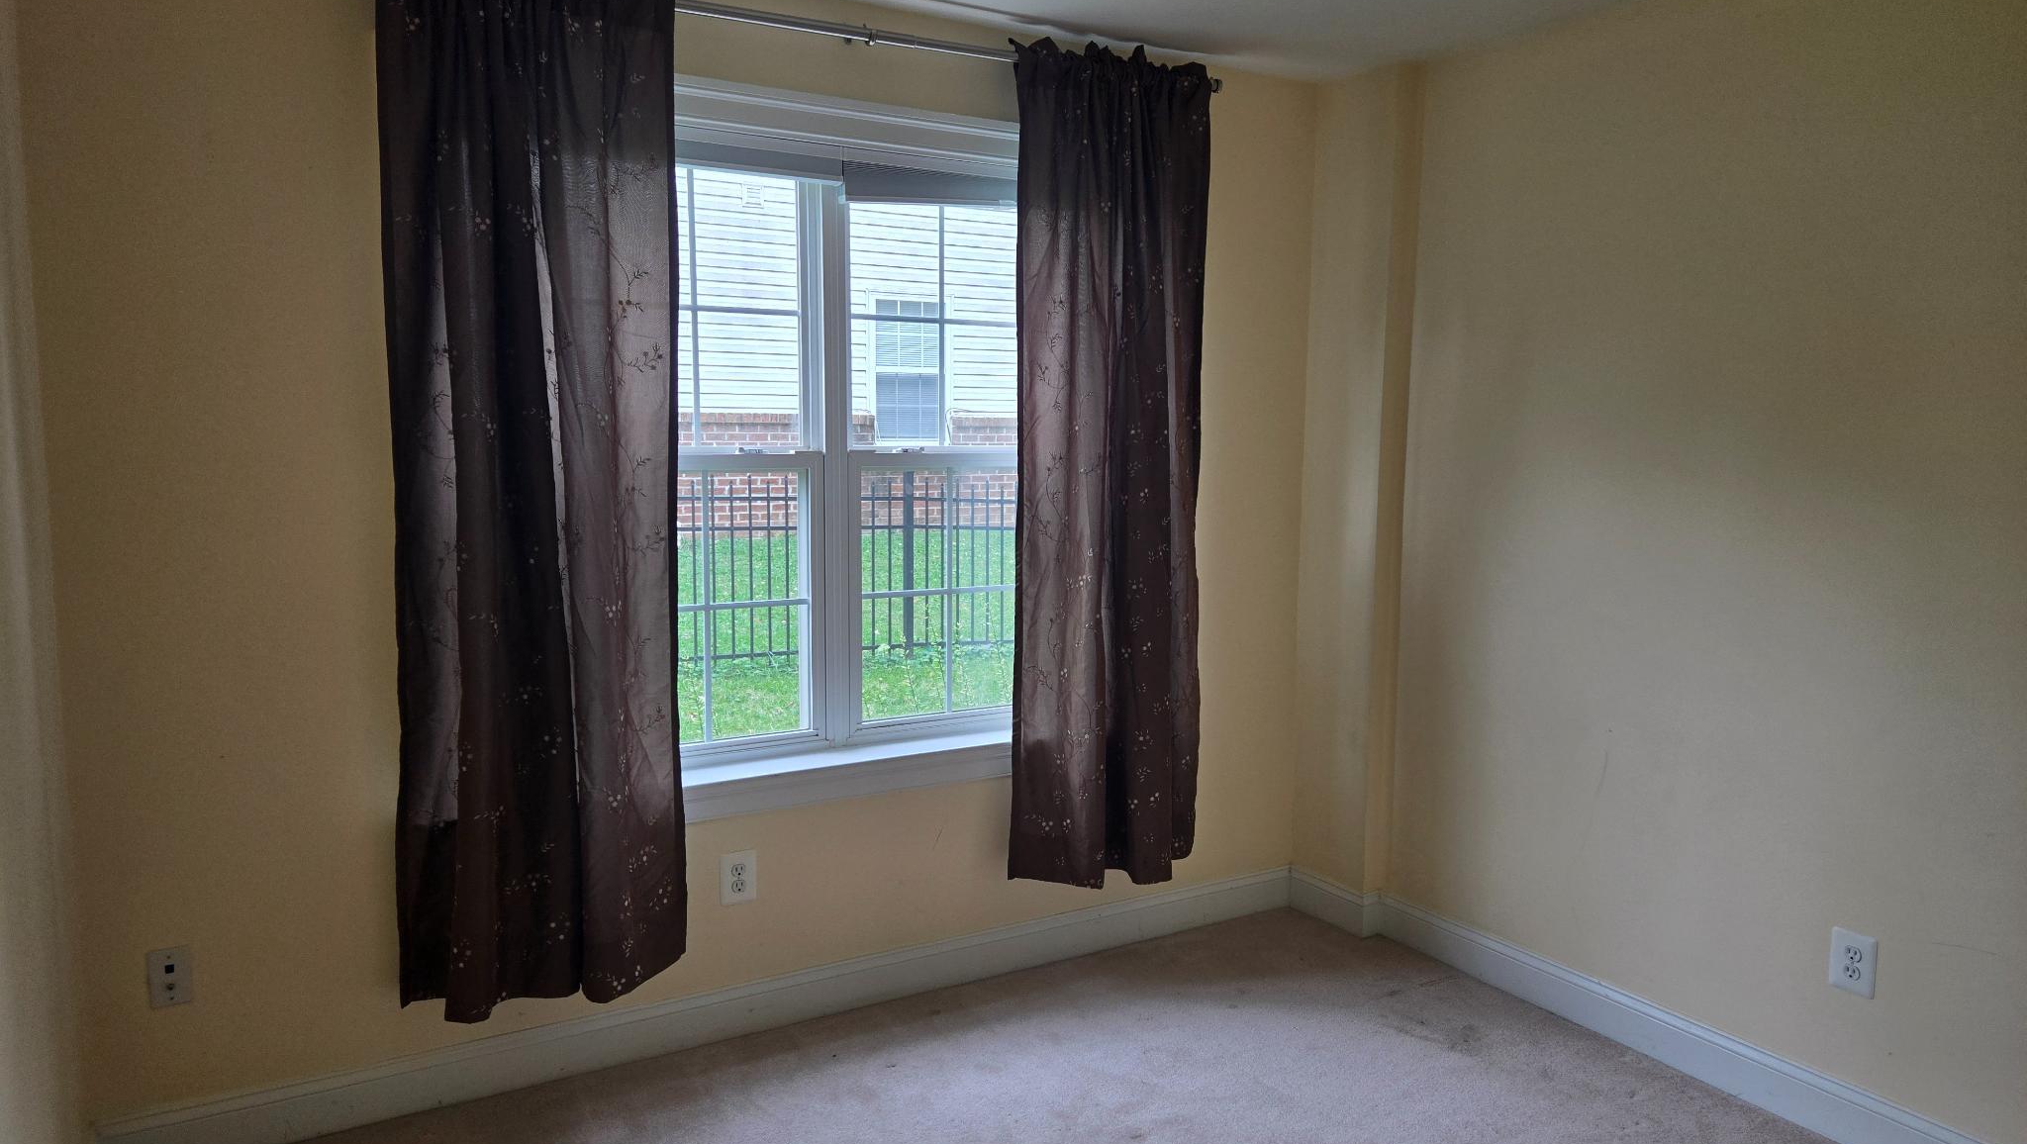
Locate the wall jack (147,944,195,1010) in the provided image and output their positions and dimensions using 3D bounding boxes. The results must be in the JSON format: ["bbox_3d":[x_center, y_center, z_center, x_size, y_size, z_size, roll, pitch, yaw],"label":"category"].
[{"bbox_3d":[-1.622,0.782,2.592,0.069,0.114,0.010,-3,7,-31],"label":"wall jack"}]

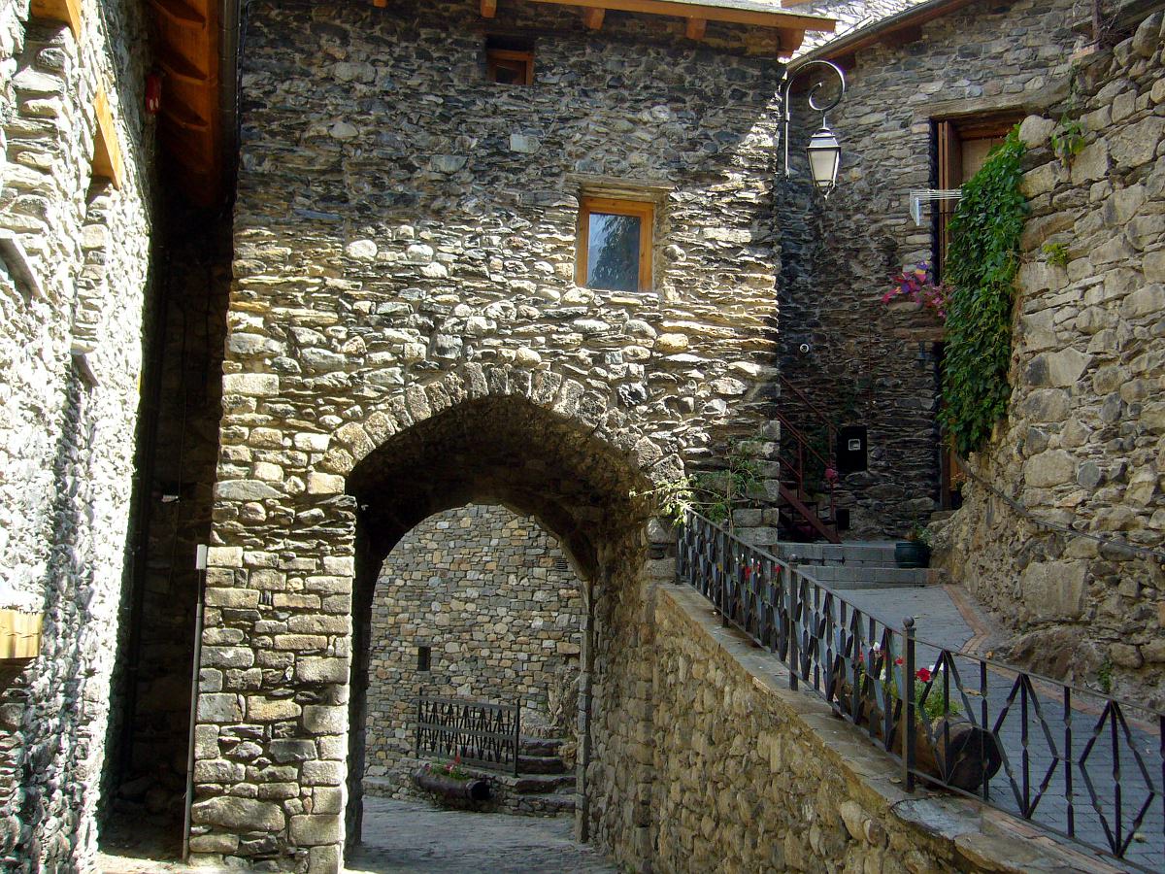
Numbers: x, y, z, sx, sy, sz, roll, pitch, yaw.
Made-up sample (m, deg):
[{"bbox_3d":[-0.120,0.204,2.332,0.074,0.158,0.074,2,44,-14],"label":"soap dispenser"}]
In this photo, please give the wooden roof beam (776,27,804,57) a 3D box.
[{"bbox_3d":[2.297,-4.373,13.052,0.200,0.220,0.360,2,-7,-8],"label":"wooden roof beam"}]

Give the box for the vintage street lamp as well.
[{"bbox_3d":[2.621,-3.496,13.360,0.728,1.533,0.380,2,-7,-8],"label":"vintage street lamp"}]

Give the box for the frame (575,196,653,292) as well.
[{"bbox_3d":[0.361,-2.096,12.877,0.825,1.026,0.110,2,-7,-8],"label":"frame"}]

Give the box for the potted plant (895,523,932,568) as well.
[{"bbox_3d":[3.373,1.108,12.000,0.365,0.455,0.365,2,-7,-8],"label":"potted plant"}]

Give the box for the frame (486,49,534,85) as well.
[{"bbox_3d":[-0.794,-4.049,12.928,0.503,0.401,0.100,2,-7,-8],"label":"frame"}]

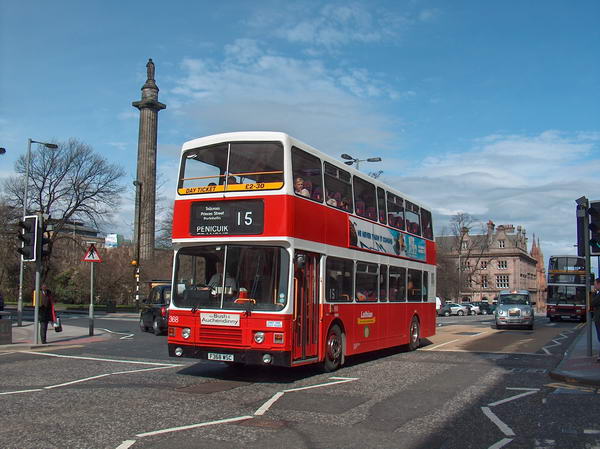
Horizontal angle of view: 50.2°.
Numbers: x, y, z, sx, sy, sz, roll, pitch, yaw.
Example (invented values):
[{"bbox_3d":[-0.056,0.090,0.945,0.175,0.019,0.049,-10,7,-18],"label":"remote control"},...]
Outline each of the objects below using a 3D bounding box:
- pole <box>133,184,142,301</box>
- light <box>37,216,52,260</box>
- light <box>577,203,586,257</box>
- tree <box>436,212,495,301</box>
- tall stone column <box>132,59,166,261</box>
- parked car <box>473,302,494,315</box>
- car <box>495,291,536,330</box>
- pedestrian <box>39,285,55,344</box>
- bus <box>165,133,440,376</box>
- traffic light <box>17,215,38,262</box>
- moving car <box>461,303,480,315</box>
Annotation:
[{"bbox_3d":[-10.813,1.463,42.064,0.400,8.700,1.200,-2,-7,25],"label":"pole"},{"bbox_3d":[-7.163,0.365,18.000,0.420,1.150,0.400,4,-7,-25],"label":"light"},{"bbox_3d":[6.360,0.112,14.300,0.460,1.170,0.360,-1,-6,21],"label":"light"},{"bbox_3d":[22.605,5.159,87.000,8.000,13.300,8.000,1,-6,0],"label":"tree"},{"bbox_3d":[-27.832,-8.426,116.190,5.500,44.700,5.500,-2,-7,23],"label":"tall stone column"},{"bbox_3d":[21.329,10.118,77.000,4.200,1.480,1.750,0,-6,9],"label":"parked car"},{"bbox_3d":[10.380,4.100,30.950,1.800,1.830,4.550,-1,-6,19],"label":"car"},{"bbox_3d":[-7.168,2.535,18.191,0.500,1.690,0.380,-1,-7,20],"label":"pedestrian"},{"bbox_3d":[0.882,1.002,15.740,2.500,4.320,10.250,-2,-7,25],"label":"bus"},{"bbox_3d":[-7.004,0.360,16.500,0.500,1.170,0.380,-3,-6,30],"label":"traffic light"},{"bbox_3d":[19.196,9.683,73.000,4.200,1.450,1.750,-2,-7,22],"label":"moving car"}]

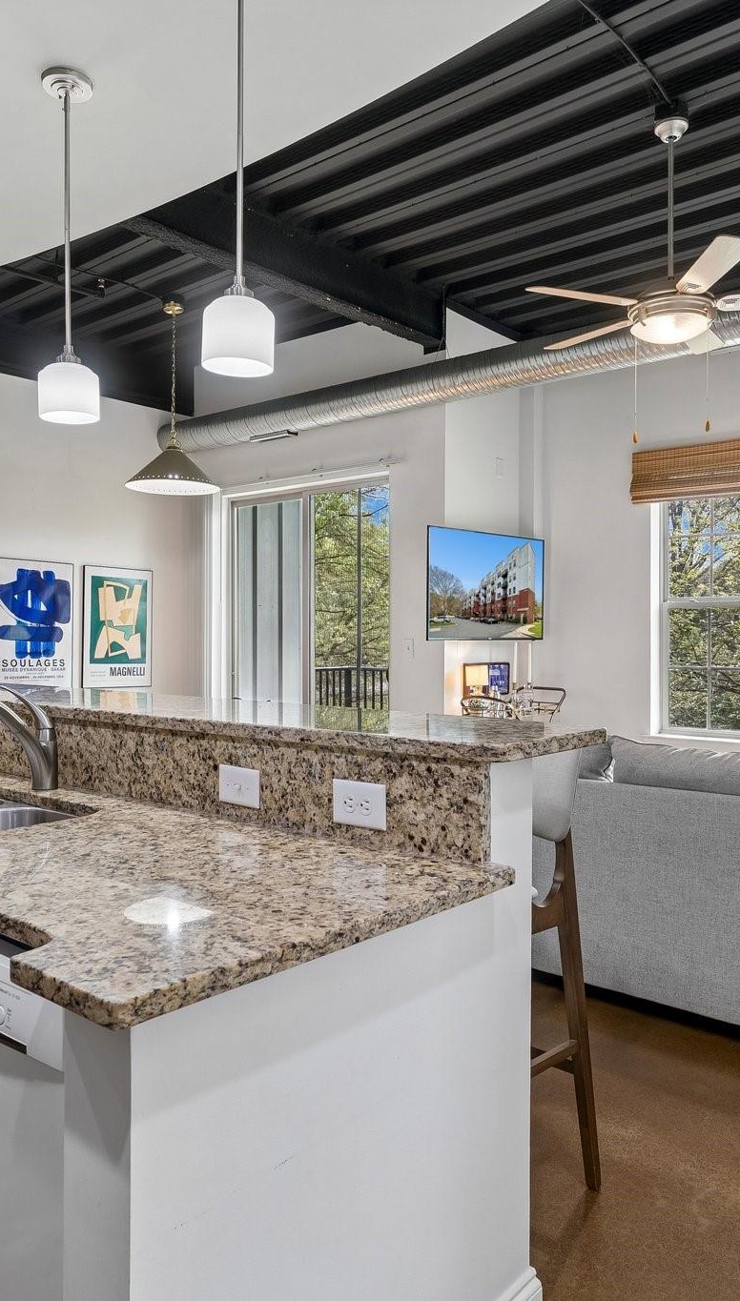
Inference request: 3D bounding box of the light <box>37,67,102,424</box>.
[{"bbox_3d":[-0.785,-1.055,2.262,0.168,0.892,0.168,1,1,40],"label":"light"}]

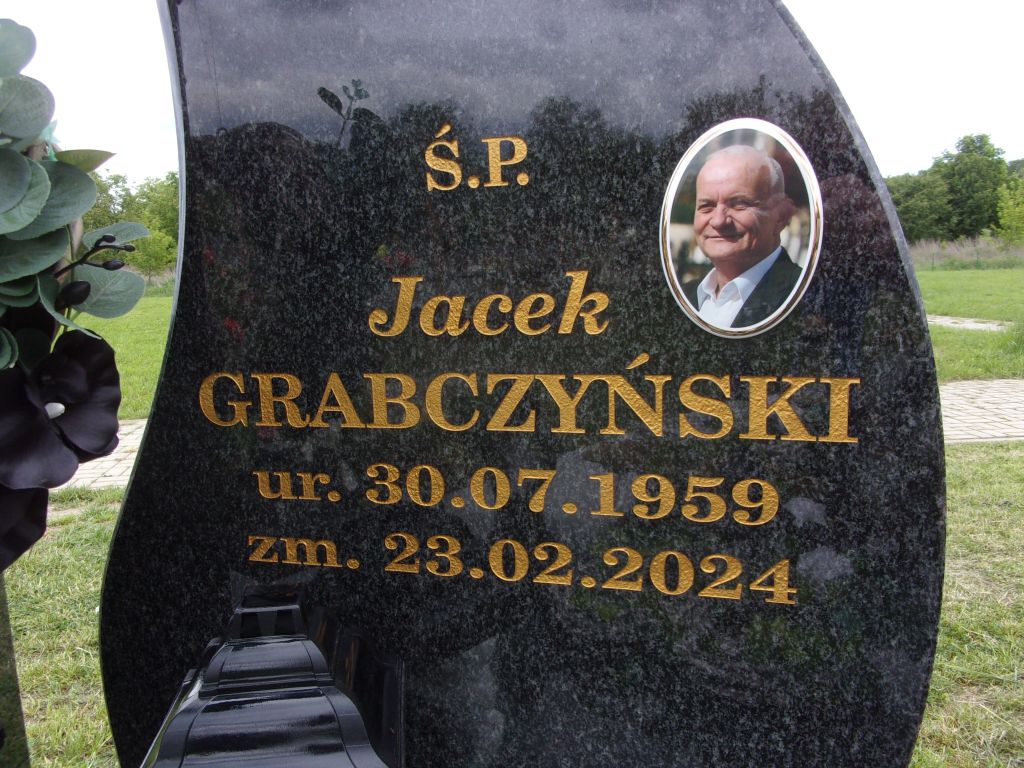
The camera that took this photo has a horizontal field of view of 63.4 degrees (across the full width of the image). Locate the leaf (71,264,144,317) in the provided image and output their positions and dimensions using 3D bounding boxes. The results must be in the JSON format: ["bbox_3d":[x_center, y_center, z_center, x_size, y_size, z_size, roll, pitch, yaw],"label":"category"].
[{"bbox_3d":[-0.242,-0.055,0.495,0.042,0.036,0.010,-16,-17,5],"label":"leaf"}]

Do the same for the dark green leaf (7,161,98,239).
[{"bbox_3d":[-0.260,-0.102,0.465,0.052,0.045,0.012,-26,-31,0],"label":"dark green leaf"}]

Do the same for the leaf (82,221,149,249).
[{"bbox_3d":[-0.239,-0.090,0.500,0.041,0.010,0.034,-3,31,-2],"label":"leaf"}]

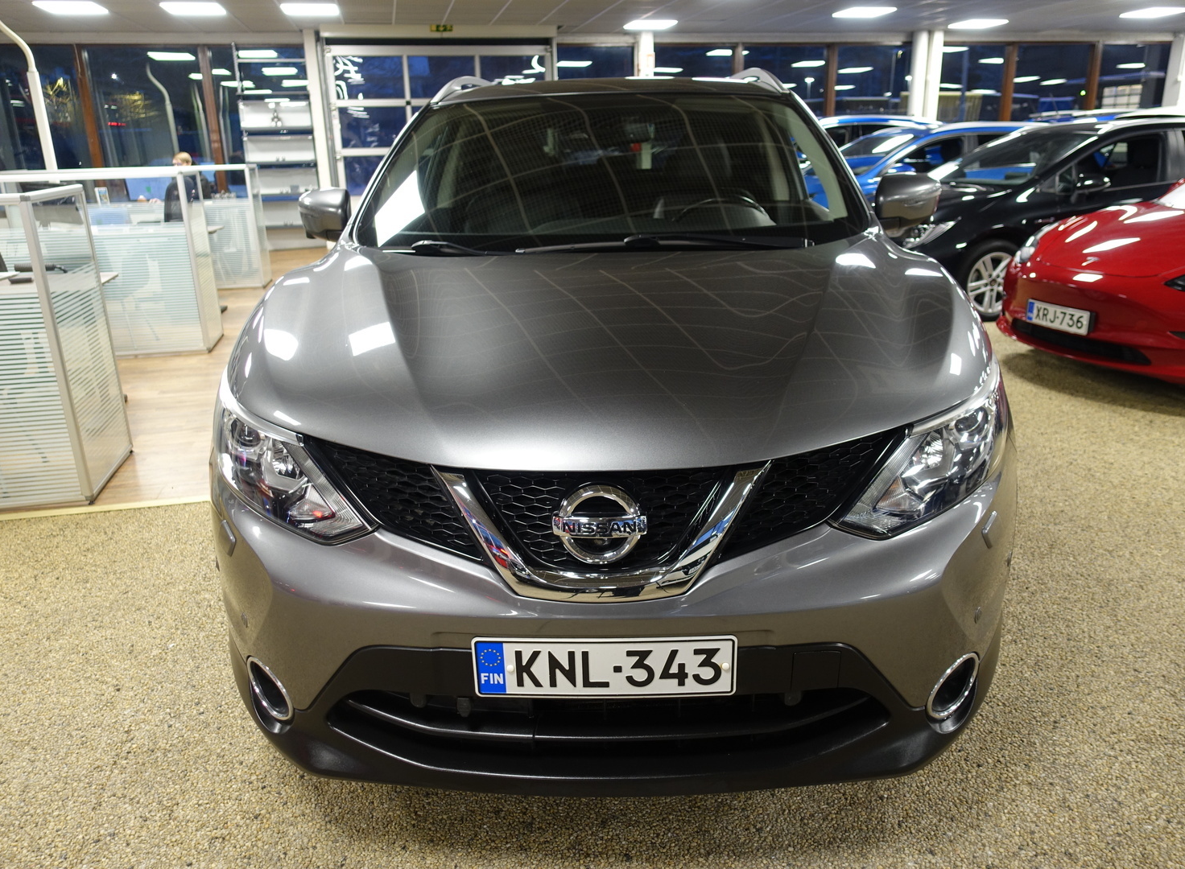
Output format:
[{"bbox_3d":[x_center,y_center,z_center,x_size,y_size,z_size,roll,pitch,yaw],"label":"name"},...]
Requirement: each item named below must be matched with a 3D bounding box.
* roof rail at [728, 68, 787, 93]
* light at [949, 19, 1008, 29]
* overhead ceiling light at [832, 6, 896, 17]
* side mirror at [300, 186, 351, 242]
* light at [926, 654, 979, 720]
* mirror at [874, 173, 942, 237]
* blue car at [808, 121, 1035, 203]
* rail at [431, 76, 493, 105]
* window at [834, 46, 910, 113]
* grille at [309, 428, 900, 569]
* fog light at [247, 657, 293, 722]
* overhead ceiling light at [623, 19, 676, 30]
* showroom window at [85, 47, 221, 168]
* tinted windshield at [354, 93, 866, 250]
[{"bbox_3d":[0.637,-1.495,3.722,0.080,0.120,1.650,-1,19,2],"label":"roof rail"},{"bbox_3d":[5.478,-5.823,12.334,0.600,0.060,0.620,-5,18,-12],"label":"light"},{"bbox_3d":[3.356,-5.236,10.741,0.600,0.060,0.600,-5,19,-12],"label":"overhead ceiling light"},{"bbox_3d":[-0.861,-0.717,2.830,0.200,0.170,0.140,-1,19,2],"label":"side mirror"},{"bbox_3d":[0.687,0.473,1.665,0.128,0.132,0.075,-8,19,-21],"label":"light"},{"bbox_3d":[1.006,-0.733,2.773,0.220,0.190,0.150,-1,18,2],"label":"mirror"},{"bbox_3d":[3.600,-2.824,10.019,4.350,1.500,1.800,-5,19,-12],"label":"blue car"},{"bbox_3d":[-0.485,-1.464,3.810,0.070,0.120,1.700,-1,18,2],"label":"rail"},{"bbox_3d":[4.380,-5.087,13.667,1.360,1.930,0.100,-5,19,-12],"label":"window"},{"bbox_3d":[0.019,0.109,1.505,1.070,0.190,0.200,-1,18,2],"label":"grille"},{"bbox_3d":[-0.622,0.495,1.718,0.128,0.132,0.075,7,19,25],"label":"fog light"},{"bbox_3d":[0.755,-5.396,11.398,0.600,0.060,0.600,-5,19,-12],"label":"overhead ceiling light"},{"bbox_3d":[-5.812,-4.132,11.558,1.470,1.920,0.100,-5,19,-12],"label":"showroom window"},{"bbox_3d":[0.053,-0.815,2.721,1.460,0.090,0.890,-1,49,2],"label":"tinted windshield"}]

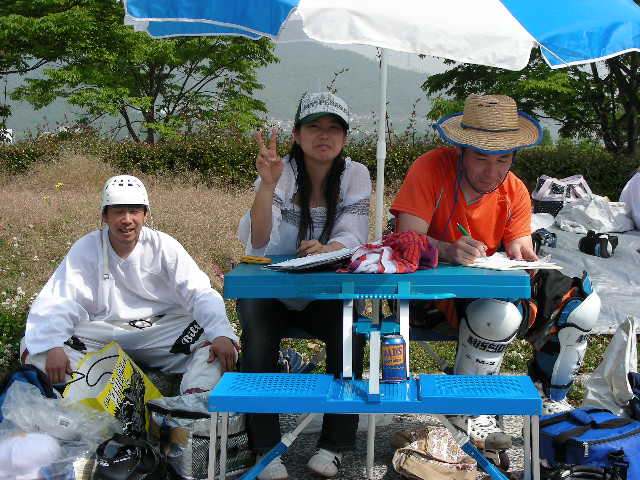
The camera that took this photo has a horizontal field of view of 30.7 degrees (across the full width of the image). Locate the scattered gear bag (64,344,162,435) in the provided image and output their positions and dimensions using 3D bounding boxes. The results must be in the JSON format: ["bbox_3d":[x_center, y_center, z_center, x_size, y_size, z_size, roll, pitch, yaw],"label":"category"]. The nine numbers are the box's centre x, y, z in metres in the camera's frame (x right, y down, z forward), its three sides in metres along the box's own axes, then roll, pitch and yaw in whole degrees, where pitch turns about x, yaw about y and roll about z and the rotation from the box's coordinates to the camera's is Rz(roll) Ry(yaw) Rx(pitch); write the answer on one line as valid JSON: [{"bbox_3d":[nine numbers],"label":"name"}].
[{"bbox_3d":[-0.734,0.529,4.120,0.300,0.300,0.190,-2,6,-20],"label":"scattered gear bag"}]

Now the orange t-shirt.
[{"bbox_3d":[0.493,-0.060,4.030,0.480,0.500,0.380,-2,14,-6],"label":"orange t-shirt"}]

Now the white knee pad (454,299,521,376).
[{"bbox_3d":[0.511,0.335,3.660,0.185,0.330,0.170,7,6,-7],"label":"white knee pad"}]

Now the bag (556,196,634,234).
[{"bbox_3d":[2.757,-0.266,11.700,0.740,0.380,0.480,-1,5,-6],"label":"bag"}]

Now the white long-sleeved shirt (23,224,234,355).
[{"bbox_3d":[-0.756,0.210,4.650,0.800,0.500,0.480,-1,5,-6],"label":"white long-sleeved shirt"}]

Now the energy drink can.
[{"bbox_3d":[0.201,0.322,3.150,0.066,0.122,0.066,0,5,0],"label":"energy drink can"}]

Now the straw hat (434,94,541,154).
[{"bbox_3d":[0.555,-0.383,3.860,0.340,0.130,0.355,2,19,-6],"label":"straw hat"}]

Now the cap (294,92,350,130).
[{"bbox_3d":[0.010,-0.436,3.980,0.180,0.140,0.260,1,3,-9],"label":"cap"}]

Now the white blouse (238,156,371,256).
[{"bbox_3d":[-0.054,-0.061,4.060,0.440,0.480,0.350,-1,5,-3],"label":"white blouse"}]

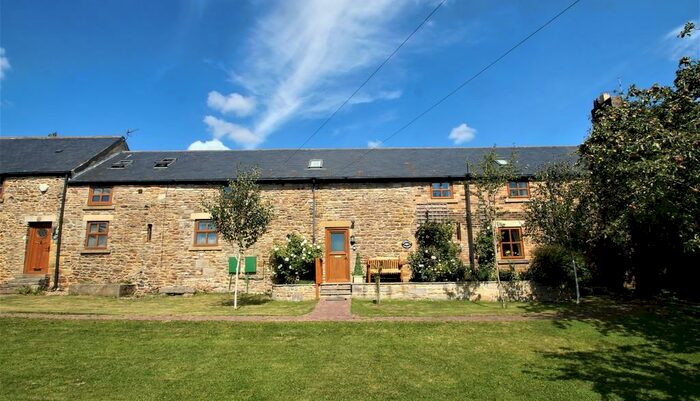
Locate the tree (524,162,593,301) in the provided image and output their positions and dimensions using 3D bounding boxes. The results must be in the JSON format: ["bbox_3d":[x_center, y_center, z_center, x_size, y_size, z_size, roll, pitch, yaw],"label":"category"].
[{"bbox_3d":[6.738,0.972,11.182,2.195,4.492,1.950,-1,-9,-1],"label":"tree"}]

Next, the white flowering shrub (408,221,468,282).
[{"bbox_3d":[3.167,1.839,12.666,2.153,2.241,1.000,-1,-9,-1],"label":"white flowering shrub"}]

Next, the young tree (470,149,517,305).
[{"bbox_3d":[4.469,0.750,10.574,1.406,4.807,1.400,-1,-9,-1],"label":"young tree"}]

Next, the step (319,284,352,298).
[{"bbox_3d":[-0.482,3.158,12.260,1.124,0.474,0.750,-1,-9,-1],"label":"step"}]

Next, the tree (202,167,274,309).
[{"bbox_3d":[-3.343,1.038,10.414,2.164,4.210,2.000,-1,-9,-1],"label":"tree"}]

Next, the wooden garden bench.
[{"bbox_3d":[1.231,2.488,12.538,1.238,0.902,0.600,-1,-9,-1],"label":"wooden garden bench"}]

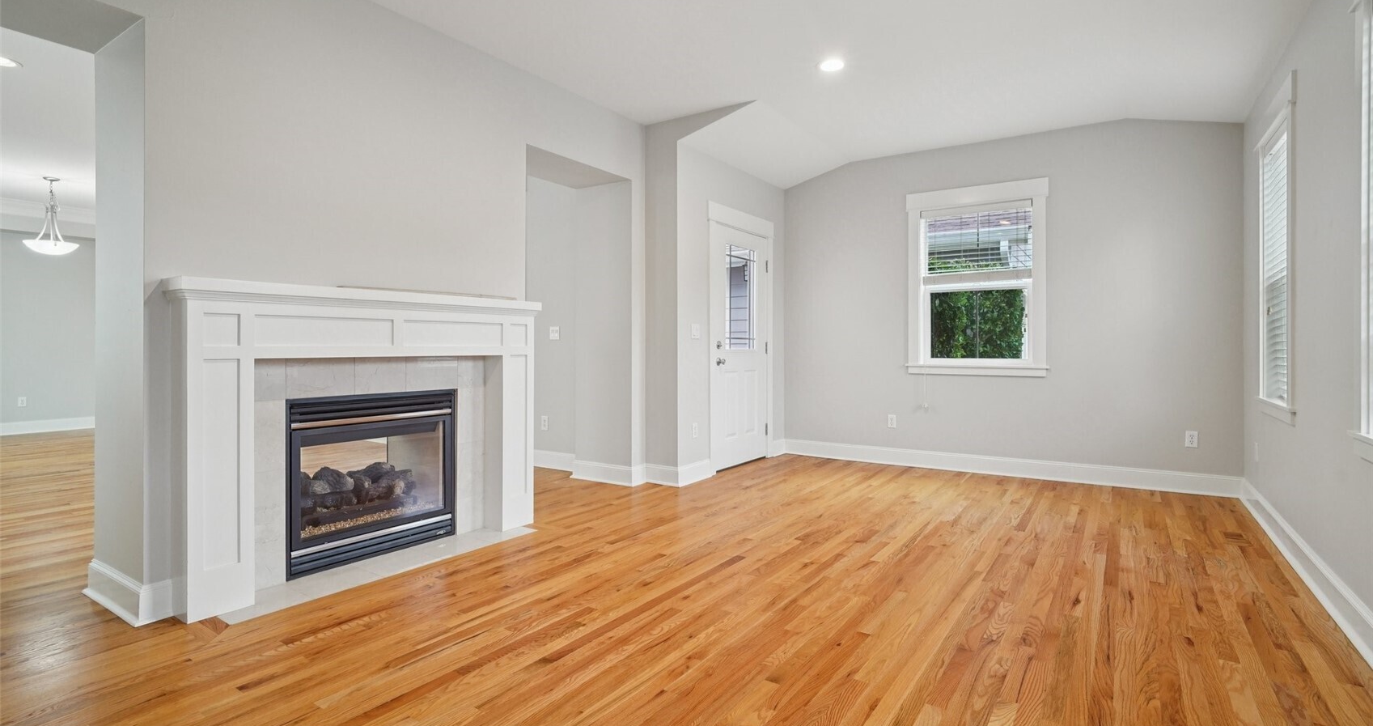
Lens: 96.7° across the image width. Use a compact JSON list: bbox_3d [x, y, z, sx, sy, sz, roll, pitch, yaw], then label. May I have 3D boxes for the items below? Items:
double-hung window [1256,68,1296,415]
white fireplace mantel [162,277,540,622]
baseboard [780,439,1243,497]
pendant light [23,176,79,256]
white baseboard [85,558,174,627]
[{"bbox_3d":[3.237,-0.562,3.330,0.100,1.696,1.040,1,1,36],"label":"double-hung window"},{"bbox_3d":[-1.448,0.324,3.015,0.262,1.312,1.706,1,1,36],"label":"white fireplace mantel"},{"bbox_3d":[2.456,0.853,5.176,3.432,0.150,0.030,0,1,32],"label":"baseboard"},{"bbox_3d":[-6.215,-1.445,5.976,0.384,0.777,0.384,0,1,32],"label":"pendant light"},{"bbox_3d":[-2.333,0.923,2.541,0.656,0.150,0.150,0,1,32],"label":"white baseboard"}]

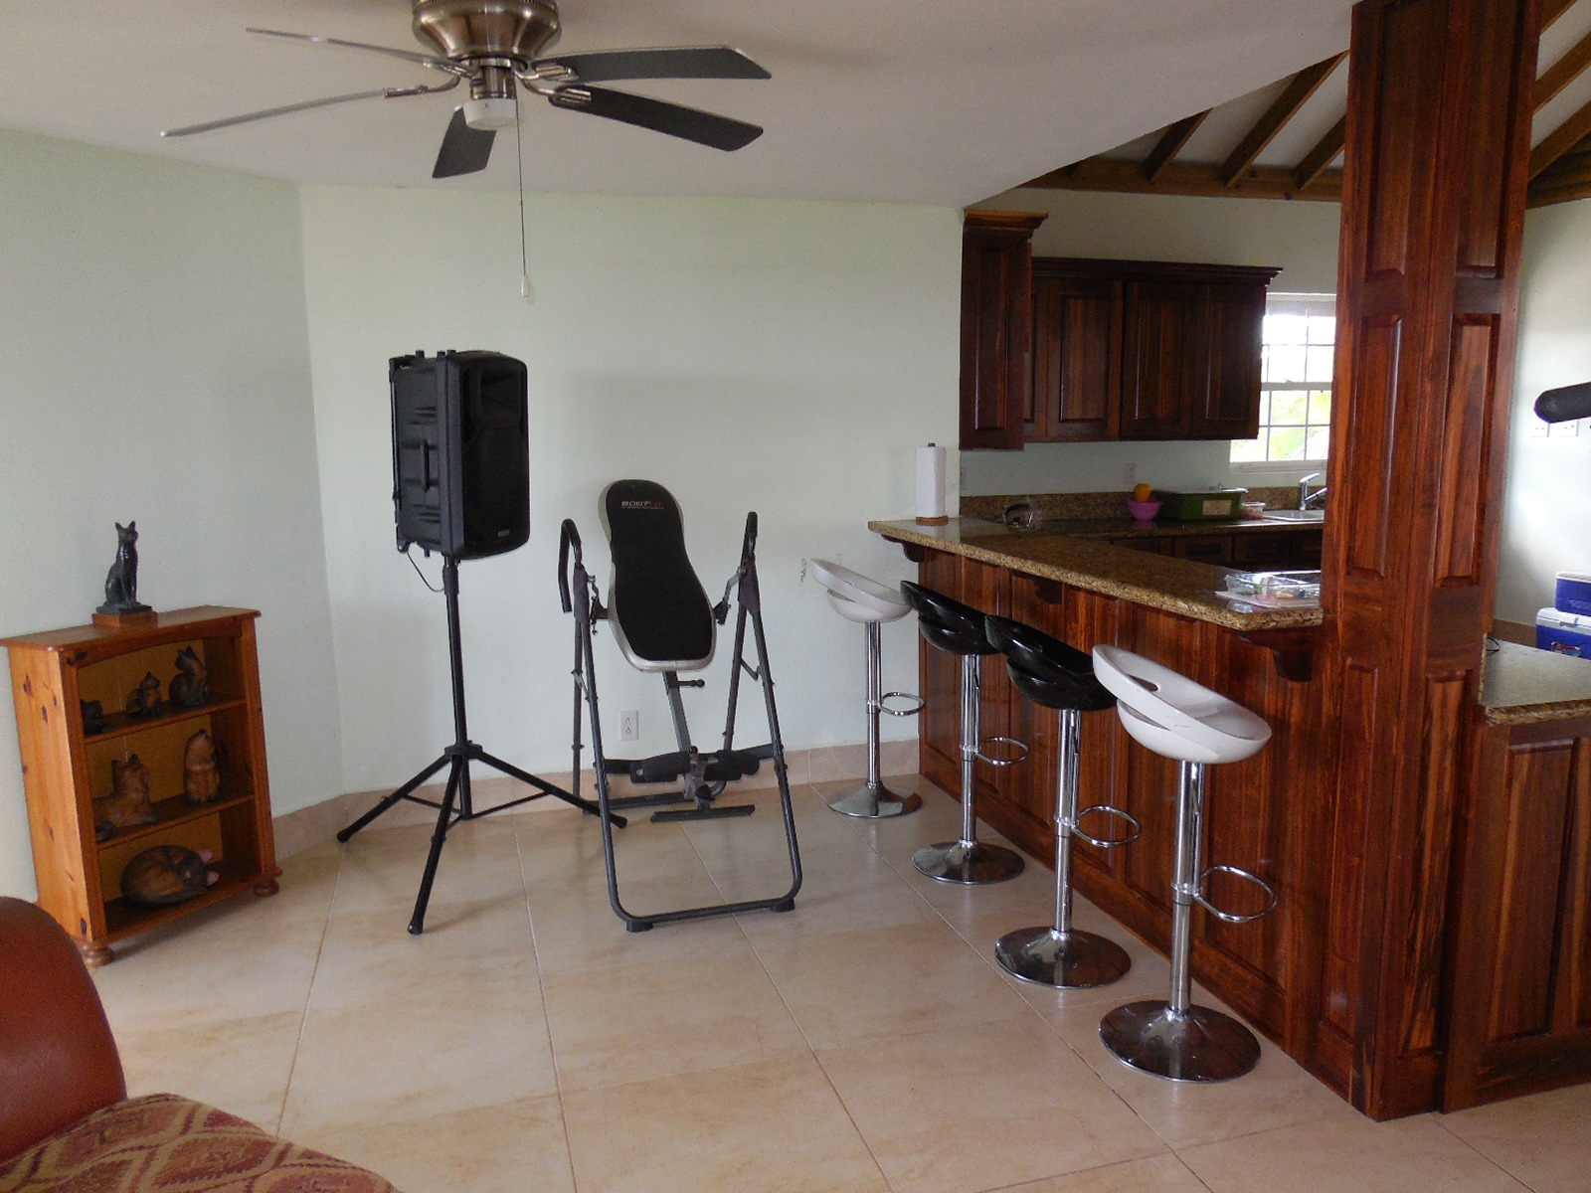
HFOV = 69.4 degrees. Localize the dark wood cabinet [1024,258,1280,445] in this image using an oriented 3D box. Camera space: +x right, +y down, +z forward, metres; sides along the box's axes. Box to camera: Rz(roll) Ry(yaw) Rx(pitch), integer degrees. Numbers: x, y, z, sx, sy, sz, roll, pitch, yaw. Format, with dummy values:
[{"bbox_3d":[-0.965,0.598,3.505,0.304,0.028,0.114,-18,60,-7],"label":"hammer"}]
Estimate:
[{"bbox_3d":[1.896,-1.367,6.484,1.680,0.965,0.370,-3,9,-16],"label":"dark wood cabinet"}]

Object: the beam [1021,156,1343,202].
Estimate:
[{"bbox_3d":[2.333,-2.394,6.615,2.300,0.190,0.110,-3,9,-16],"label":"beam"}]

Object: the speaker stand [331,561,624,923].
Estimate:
[{"bbox_3d":[-1.181,0.391,3.836,1.023,1.120,0.958,0,9,2],"label":"speaker stand"}]

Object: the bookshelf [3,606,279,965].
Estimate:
[{"bbox_3d":[-1.960,0.547,3.514,0.287,0.928,0.629,4,10,30],"label":"bookshelf"}]

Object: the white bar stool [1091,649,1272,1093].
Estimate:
[{"bbox_3d":[0.924,0.607,2.755,0.420,0.972,0.430,1,9,13],"label":"white bar stool"}]

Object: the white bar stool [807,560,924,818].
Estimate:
[{"bbox_3d":[0.301,0.343,4.525,0.420,0.972,0.430,0,9,4],"label":"white bar stool"}]

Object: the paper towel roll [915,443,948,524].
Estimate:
[{"bbox_3d":[0.559,-0.454,4.694,0.128,0.325,0.128,-1,9,0],"label":"paper towel roll"}]

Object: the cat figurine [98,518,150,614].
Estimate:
[{"bbox_3d":[-2.020,-0.087,3.442,0.135,0.275,0.098,5,10,32],"label":"cat figurine"}]

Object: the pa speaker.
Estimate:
[{"bbox_3d":[-1.107,-0.473,3.822,0.290,0.640,0.352,3,10,24],"label":"pa speaker"}]

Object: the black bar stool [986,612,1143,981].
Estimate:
[{"bbox_3d":[0.739,0.543,3.187,0.420,0.972,0.430,1,9,11],"label":"black bar stool"}]

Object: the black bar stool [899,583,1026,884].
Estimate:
[{"bbox_3d":[0.578,0.436,3.894,0.420,0.972,0.430,1,9,9],"label":"black bar stool"}]

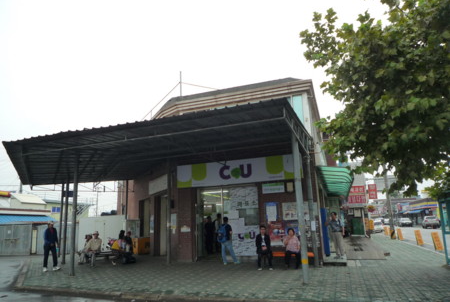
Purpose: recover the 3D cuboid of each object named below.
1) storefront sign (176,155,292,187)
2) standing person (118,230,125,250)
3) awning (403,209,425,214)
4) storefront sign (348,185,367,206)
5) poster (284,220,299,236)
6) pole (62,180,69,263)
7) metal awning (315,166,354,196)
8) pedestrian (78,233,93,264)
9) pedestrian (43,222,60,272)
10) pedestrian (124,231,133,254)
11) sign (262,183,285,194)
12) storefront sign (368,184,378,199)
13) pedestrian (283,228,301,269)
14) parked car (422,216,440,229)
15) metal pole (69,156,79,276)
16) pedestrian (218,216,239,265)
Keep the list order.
[{"bbox_3d":[0.402,0.759,11.915,4.786,0.865,0.200,-6,-13,19],"label":"storefront sign"},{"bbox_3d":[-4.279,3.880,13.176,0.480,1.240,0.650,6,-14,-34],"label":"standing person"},{"bbox_3d":[28.982,9.333,50.000,1.500,0.900,8.000,-7,-13,22],"label":"awning"},{"bbox_3d":[9.982,3.299,24.503,1.183,1.322,0.150,-6,-13,19],"label":"storefront sign"},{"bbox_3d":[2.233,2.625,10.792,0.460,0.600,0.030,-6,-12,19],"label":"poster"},{"bbox_3d":[-6.822,2.938,13.968,0.120,3.600,0.120,-6,-12,19],"label":"pole"},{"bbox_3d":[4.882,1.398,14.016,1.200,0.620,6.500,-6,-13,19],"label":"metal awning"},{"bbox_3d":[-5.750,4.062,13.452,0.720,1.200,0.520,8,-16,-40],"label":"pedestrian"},{"bbox_3d":[-6.351,3.488,12.011,0.560,1.710,0.420,1,-12,-18],"label":"pedestrian"},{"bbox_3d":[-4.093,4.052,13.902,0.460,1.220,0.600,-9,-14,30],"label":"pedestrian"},{"bbox_3d":[1.697,1.304,11.427,0.747,0.357,0.100,-6,-13,19],"label":"sign"},{"bbox_3d":[11.114,3.060,24.424,0.549,1.086,0.150,-6,-13,19],"label":"storefront sign"},{"bbox_3d":[2.118,3.091,10.279,0.500,1.200,0.650,-6,-12,19],"label":"pedestrian"},{"bbox_3d":[26.073,9.040,41.000,1.800,1.500,4.400,-8,-13,28],"label":"parked car"},{"bbox_3d":[-4.908,2.054,10.615,0.140,3.819,0.140,-7,-13,18],"label":"metal pole"},{"bbox_3d":[0.158,3.293,12.068,0.580,1.680,0.500,-7,-13,23],"label":"pedestrian"}]

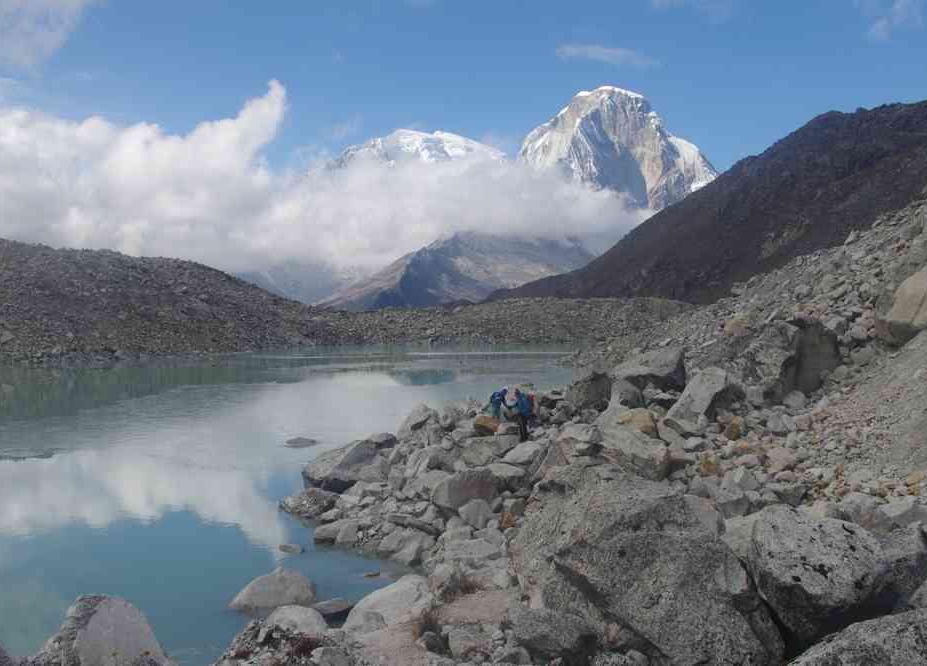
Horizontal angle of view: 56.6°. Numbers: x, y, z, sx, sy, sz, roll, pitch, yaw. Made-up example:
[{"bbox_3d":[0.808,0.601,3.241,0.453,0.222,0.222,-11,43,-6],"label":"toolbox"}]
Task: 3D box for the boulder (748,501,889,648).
[{"bbox_3d":[3.621,2.471,8.800,1.350,1.300,1.300,0,0,22],"label":"boulder"}]

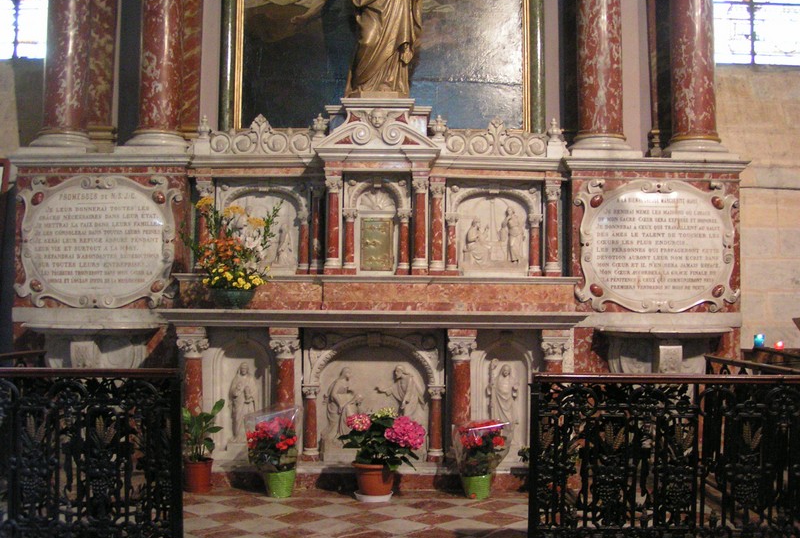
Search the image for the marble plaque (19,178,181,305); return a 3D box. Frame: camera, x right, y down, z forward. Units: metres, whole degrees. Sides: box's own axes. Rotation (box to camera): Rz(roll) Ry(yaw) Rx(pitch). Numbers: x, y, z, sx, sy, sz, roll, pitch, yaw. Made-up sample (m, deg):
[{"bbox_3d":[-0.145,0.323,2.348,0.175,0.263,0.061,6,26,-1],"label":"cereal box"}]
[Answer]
[{"bbox_3d":[-1.831,-0.164,5.334,0.996,0.809,0.070,1,-2,0],"label":"marble plaque"}]

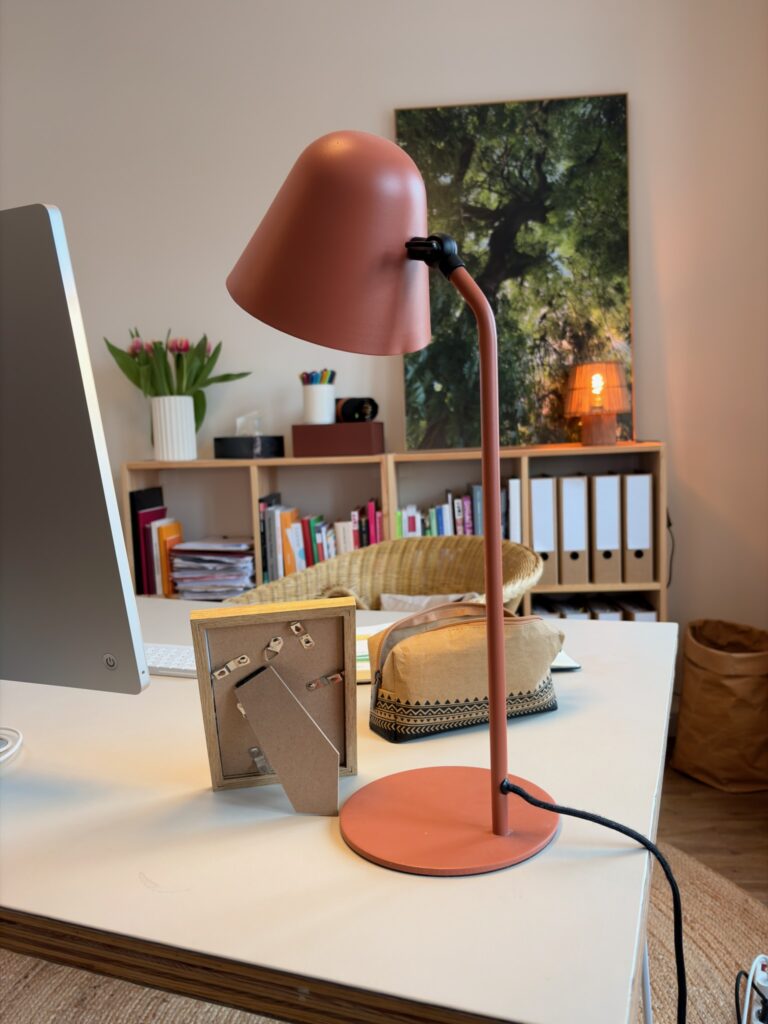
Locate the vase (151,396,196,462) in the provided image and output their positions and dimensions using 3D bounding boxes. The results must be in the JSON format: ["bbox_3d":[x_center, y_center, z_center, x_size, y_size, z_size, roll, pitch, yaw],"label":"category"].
[{"bbox_3d":[-0.664,-0.264,2.436,0.136,0.199,0.136,-2,5,4],"label":"vase"}]

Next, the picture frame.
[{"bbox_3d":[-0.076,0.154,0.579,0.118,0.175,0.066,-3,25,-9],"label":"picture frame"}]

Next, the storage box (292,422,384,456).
[{"bbox_3d":[-0.137,-0.222,2.432,0.238,0.101,0.200,-1,5,12],"label":"storage box"}]

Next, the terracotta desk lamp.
[{"bbox_3d":[-0.002,-0.024,0.571,0.250,0.500,0.167,2,7,38],"label":"terracotta desk lamp"}]

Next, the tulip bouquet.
[{"bbox_3d":[-0.648,-0.402,2.412,0.439,0.333,0.320,-2,5,4],"label":"tulip bouquet"}]

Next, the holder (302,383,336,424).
[{"bbox_3d":[-0.201,-0.337,2.410,0.099,0.125,0.099,-2,5,0],"label":"holder"}]

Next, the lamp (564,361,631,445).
[{"bbox_3d":[0.650,-0.332,2.336,0.199,0.254,0.199,-2,5,4],"label":"lamp"}]

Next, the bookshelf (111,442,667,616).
[{"bbox_3d":[0.037,0.281,2.457,1.611,0.930,0.290,-2,5,4],"label":"bookshelf"}]

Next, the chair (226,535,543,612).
[{"bbox_3d":[0.036,0.438,1.627,0.620,0.770,0.600,0,6,24],"label":"chair"}]

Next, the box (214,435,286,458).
[{"bbox_3d":[-0.424,-0.203,2.427,0.213,0.068,0.120,-2,5,4],"label":"box"}]

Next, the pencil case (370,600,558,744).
[{"bbox_3d":[0.085,0.152,0.775,0.198,0.107,0.070,-4,6,-23],"label":"pencil case"}]

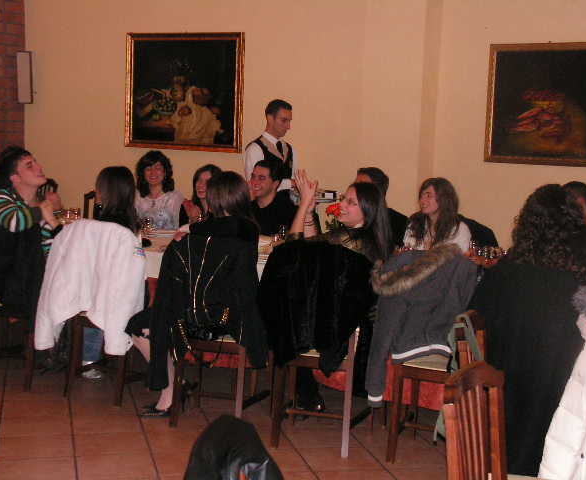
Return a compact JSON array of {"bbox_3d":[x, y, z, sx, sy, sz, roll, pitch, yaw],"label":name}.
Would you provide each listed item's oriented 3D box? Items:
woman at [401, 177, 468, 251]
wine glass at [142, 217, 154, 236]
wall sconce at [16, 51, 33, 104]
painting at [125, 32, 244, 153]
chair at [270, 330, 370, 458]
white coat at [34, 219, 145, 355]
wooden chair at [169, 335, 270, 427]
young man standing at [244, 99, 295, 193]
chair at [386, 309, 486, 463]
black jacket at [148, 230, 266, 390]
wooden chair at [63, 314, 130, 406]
[{"bbox_3d":[0.793,0.247,6.343,0.460,1.240,0.720,5,7,27],"label":"woman"},{"bbox_3d":[-0.963,-0.089,7.036,0.075,0.130,0.075,2,6,0],"label":"wine glass"},{"bbox_3d":[-2.268,-1.372,8.900,0.150,0.440,0.090,5,7,27],"label":"wall sconce"},{"bbox_3d":[-0.900,-1.209,8.602,1.120,0.955,0.060,5,7,27],"label":"painting"},{"bbox_3d":[0.153,0.503,5.087,0.420,0.970,0.500,4,7,17],"label":"chair"},{"bbox_3d":[-1.067,0.212,5.611,0.550,0.670,0.260,5,7,24],"label":"white coat"},{"bbox_3d":[-0.355,0.454,5.395,0.420,0.970,0.500,4,7,18],"label":"wooden chair"},{"bbox_3d":[-0.145,-0.171,7.729,0.500,1.710,0.360,-3,8,-36],"label":"young man standing"},{"bbox_3d":[0.703,0.540,4.902,0.420,0.970,0.500,5,7,25],"label":"chair"},{"bbox_3d":[-0.400,0.319,5.188,0.520,0.720,0.280,4,7,18],"label":"black jacket"},{"bbox_3d":[-1.000,0.383,5.855,0.420,0.970,0.500,5,7,24],"label":"wooden chair"}]

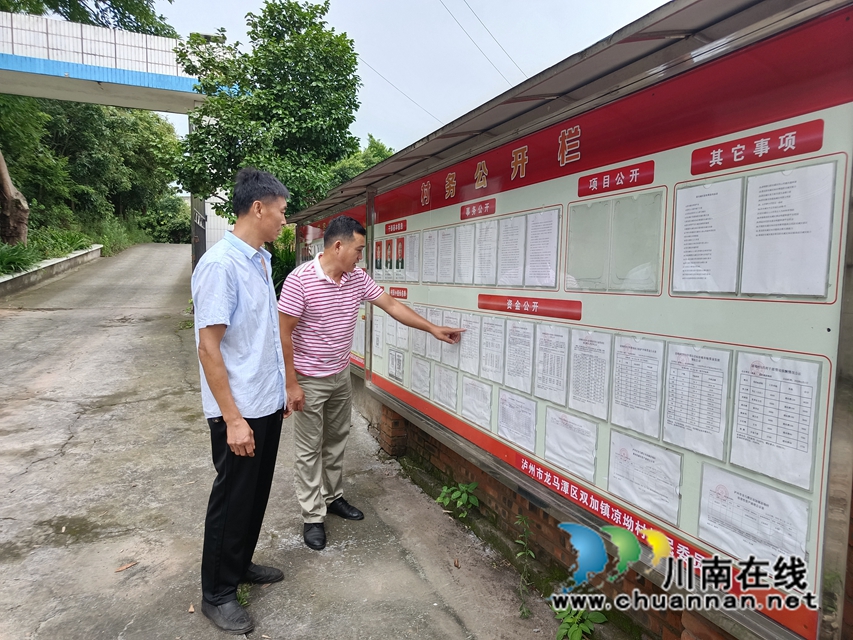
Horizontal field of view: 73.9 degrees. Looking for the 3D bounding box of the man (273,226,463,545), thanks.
[{"bbox_3d":[-0.298,0.284,2.888,0.680,1.610,0.700,5,5,42],"label":"man"}]

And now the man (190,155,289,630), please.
[{"bbox_3d":[-0.711,0.270,2.246,0.370,1.710,0.490,2,4,7],"label":"man"}]

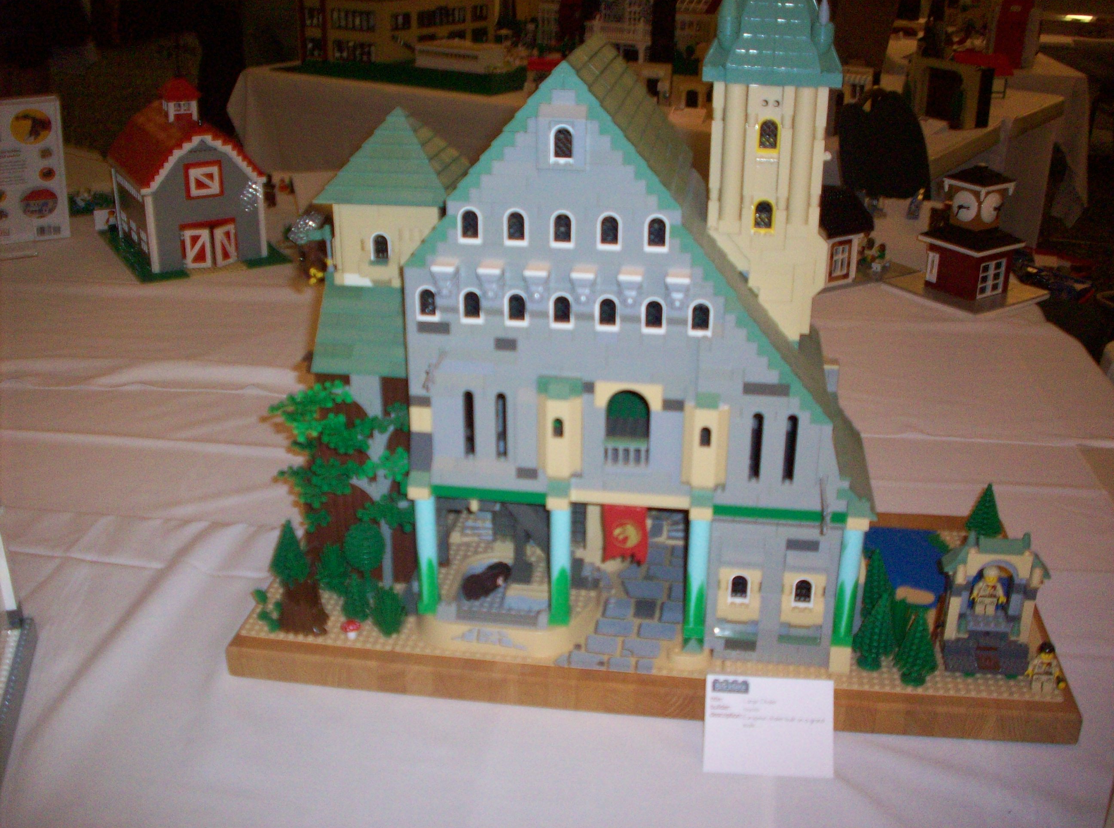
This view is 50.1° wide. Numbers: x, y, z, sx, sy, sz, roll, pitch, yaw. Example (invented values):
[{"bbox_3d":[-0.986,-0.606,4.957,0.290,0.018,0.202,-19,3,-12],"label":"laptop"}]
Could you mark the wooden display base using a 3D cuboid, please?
[{"bbox_3d":[0.080,0.155,1.044,0.658,0.029,0.308,3,24,7],"label":"wooden display base"}]

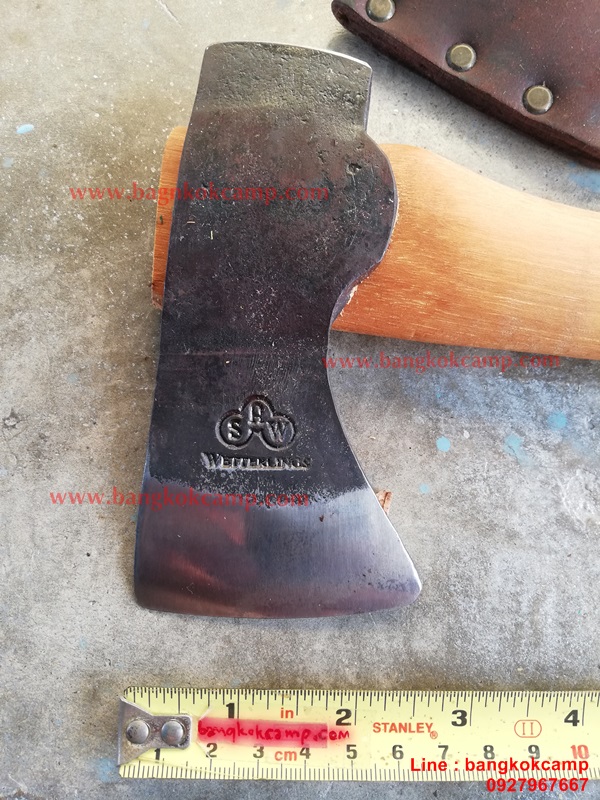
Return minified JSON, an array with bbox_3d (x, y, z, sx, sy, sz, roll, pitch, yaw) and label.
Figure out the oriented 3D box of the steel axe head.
[{"bbox_3d":[-0.002,-0.015,0.135,0.060,0.024,0.120,3,82,-3],"label":"steel axe head"}]

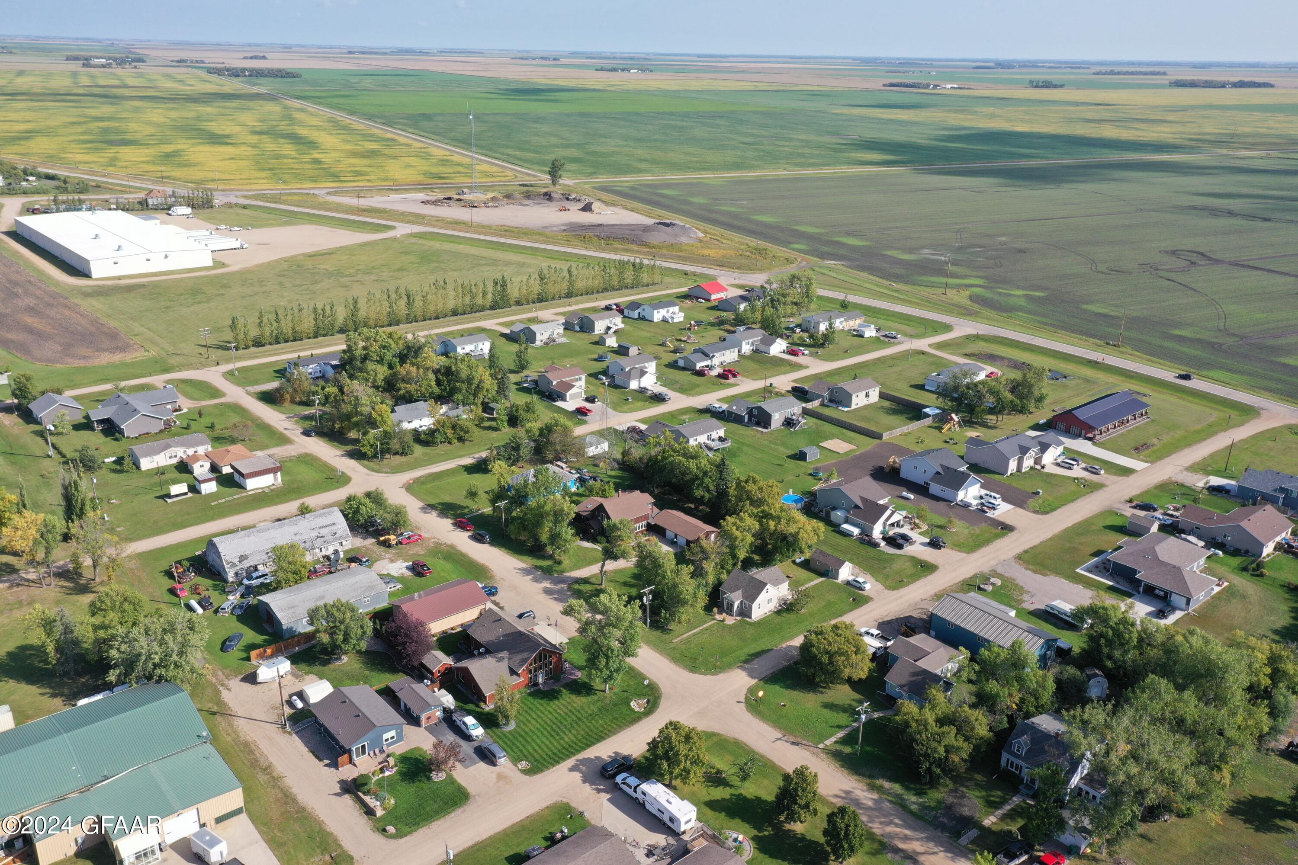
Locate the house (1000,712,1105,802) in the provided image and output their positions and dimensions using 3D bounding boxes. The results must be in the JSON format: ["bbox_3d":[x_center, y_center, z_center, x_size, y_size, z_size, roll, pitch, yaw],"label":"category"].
[{"bbox_3d":[59.640,46.930,145.560,10.200,6.900,12.800,-15,26,-37],"label":"house"}]

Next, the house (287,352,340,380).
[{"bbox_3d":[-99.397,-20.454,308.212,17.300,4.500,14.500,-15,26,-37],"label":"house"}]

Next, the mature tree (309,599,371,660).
[{"bbox_3d":[-49.202,31.900,161.008,9.600,10.000,9.600,-17,27,-39],"label":"mature tree"}]

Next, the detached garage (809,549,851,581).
[{"bbox_3d":[34.811,24.957,192.718,3.619,3.469,6.937,-17,27,-39],"label":"detached garage"}]

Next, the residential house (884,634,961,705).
[{"bbox_3d":[44.135,37.938,162.385,15.800,5.000,12.700,-16,27,-37],"label":"residential house"}]

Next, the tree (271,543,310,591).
[{"bbox_3d":[-68.735,25.488,193.506,7.130,9.260,7.130,1,21,0],"label":"tree"}]

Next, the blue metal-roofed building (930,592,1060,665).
[{"bbox_3d":[58.623,33.876,171.844,9.600,6.400,19.000,-16,27,-37],"label":"blue metal-roofed building"}]

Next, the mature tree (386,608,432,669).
[{"bbox_3d":[-38.446,33.233,162.096,7.260,10.800,7.260,1,21,0],"label":"mature tree"}]

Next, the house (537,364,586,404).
[{"bbox_3d":[-24.573,-15.036,305.985,12.300,6.100,14.200,-15,26,-36],"label":"house"}]

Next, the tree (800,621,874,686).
[{"bbox_3d":[29.869,35.628,160.651,11.440,10.000,11.440,1,21,0],"label":"tree"}]

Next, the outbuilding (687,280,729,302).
[{"bbox_3d":[25.200,-60.050,426.020,11.200,5.600,13.600,-17,28,-40],"label":"outbuilding"}]

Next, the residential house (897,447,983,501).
[{"bbox_3d":[68.618,9.273,236.673,12.400,6.500,18.000,-17,27,-39],"label":"residential house"}]

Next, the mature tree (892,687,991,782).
[{"bbox_3d":[41.964,43.846,145.407,13.740,13.650,13.740,1,21,0],"label":"mature tree"}]

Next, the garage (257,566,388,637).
[{"bbox_3d":[-60.382,30.462,187.631,19.970,4.500,12.050,-15,27,-37],"label":"garage"}]

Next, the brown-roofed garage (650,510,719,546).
[{"bbox_3d":[7.630,19.631,208.301,7.500,3.700,12.500,-15,26,-36],"label":"brown-roofed garage"}]

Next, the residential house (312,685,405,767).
[{"bbox_3d":[-42.432,42.010,147.726,9.000,4.500,12.800,-16,27,-37],"label":"residential house"}]

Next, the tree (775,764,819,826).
[{"bbox_3d":[19.971,49.261,136.484,6.090,9.090,6.090,1,21,0],"label":"tree"}]

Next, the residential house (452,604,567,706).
[{"bbox_3d":[-26.091,38.000,176.727,16.300,7.000,18.000,-16,27,-37],"label":"residential house"}]

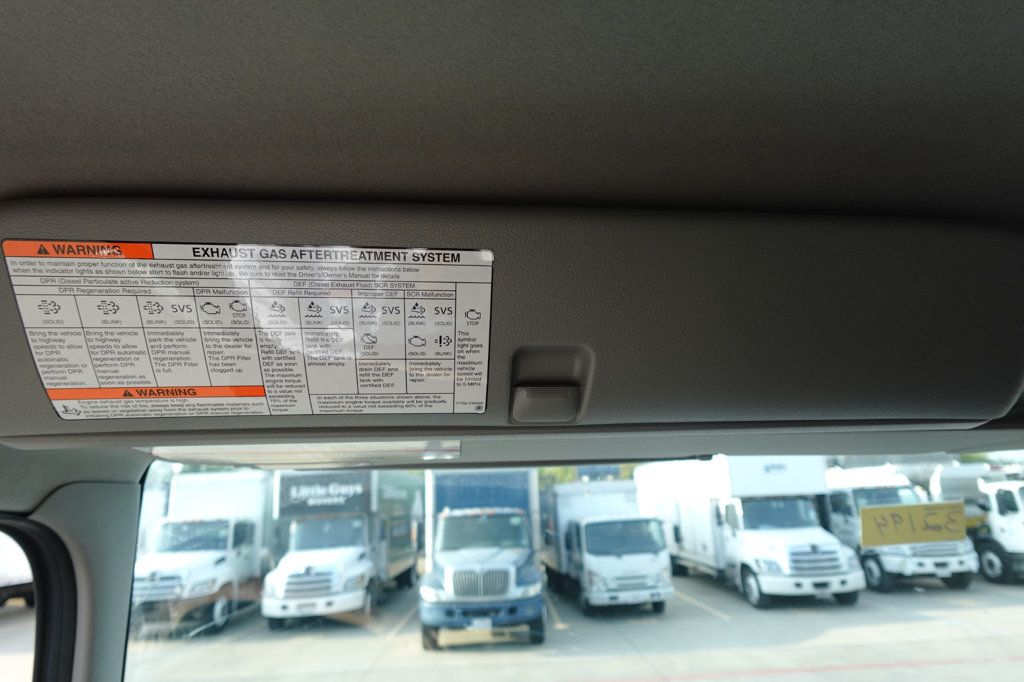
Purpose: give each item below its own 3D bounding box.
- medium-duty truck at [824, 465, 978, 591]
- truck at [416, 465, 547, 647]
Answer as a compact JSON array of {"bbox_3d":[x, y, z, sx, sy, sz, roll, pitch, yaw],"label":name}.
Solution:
[{"bbox_3d":[10.266,5.672,17.717,2.400,3.000,7.800,-2,-16,-2],"label":"medium-duty truck"},{"bbox_3d":[-0.683,4.990,14.421,2.500,3.350,8.800,-2,-16,-2],"label":"truck"}]

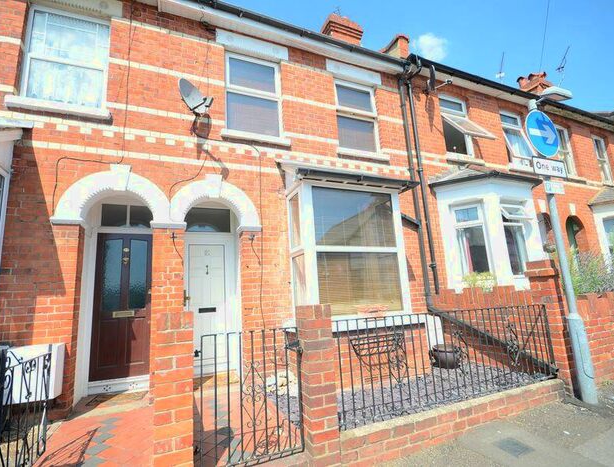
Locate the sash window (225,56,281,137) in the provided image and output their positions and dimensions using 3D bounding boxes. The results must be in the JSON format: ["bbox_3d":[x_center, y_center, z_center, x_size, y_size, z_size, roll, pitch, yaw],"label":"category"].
[{"bbox_3d":[-0.857,-2.231,4.738,0.910,1.350,0.120,1,-10,-23],"label":"sash window"}]

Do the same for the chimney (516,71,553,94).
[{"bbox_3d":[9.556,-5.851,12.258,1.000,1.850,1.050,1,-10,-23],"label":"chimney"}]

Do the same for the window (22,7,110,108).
[{"bbox_3d":[-3.085,-2.266,3.799,0.880,1.300,0.120,1,-10,-23],"label":"window"}]

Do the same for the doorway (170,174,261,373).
[{"bbox_3d":[-1.259,0.549,4.055,1.180,2.660,0.550,1,-11,-23],"label":"doorway"}]

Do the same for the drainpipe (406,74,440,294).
[{"bbox_3d":[2.252,-0.731,5.567,0.080,4.900,0.090,1,-10,-23],"label":"drainpipe"}]

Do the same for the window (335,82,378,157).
[{"bbox_3d":[0.923,-2.137,5.398,0.870,1.360,0.120,1,-11,-23],"label":"window"}]

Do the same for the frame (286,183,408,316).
[{"bbox_3d":[0.628,0.289,4.389,1.640,1.780,0.600,1,-11,-23],"label":"frame"}]

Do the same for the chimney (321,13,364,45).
[{"bbox_3d":[1.015,-5.368,8.630,1.000,1.450,0.900,1,-11,-23],"label":"chimney"}]

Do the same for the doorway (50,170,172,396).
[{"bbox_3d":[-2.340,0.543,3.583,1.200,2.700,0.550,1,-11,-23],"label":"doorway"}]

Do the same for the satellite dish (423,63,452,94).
[{"bbox_3d":[2.591,-3.066,5.749,0.420,0.460,0.480,-7,-10,23],"label":"satellite dish"}]

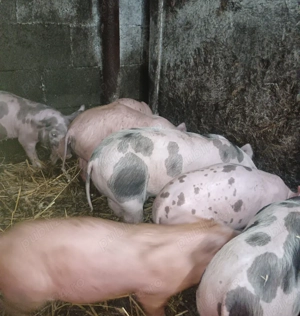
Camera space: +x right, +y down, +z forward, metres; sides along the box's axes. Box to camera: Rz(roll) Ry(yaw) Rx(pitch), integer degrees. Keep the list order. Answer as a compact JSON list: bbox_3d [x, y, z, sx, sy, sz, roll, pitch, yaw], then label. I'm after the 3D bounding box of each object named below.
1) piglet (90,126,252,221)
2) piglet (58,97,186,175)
[{"bbox_3d":[0.133,0.071,1.288,0.756,0.404,0.226,-7,26,-20],"label":"piglet"},{"bbox_3d":[-0.044,-0.084,1.630,0.735,0.399,0.221,-12,27,-28],"label":"piglet"}]

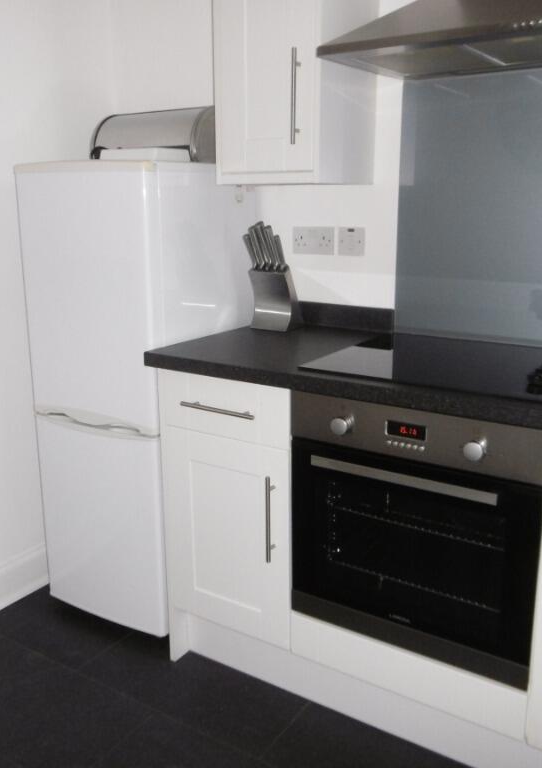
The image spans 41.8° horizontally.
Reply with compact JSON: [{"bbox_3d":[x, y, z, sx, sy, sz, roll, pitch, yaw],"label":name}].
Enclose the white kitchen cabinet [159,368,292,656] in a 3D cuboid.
[{"bbox_3d":[0.033,0.294,2.140,0.423,0.778,0.582,9,17,32],"label":"white kitchen cabinet"}]

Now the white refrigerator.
[{"bbox_3d":[-0.399,0.016,2.368,0.548,1.430,0.535,9,17,32],"label":"white refrigerator"}]

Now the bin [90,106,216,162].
[{"bbox_3d":[-0.352,-0.799,2.323,0.433,0.175,0.250,9,17,32],"label":"bin"}]

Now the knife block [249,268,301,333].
[{"bbox_3d":[0.017,-0.277,2.242,0.137,0.198,0.127,9,17,32],"label":"knife block"}]

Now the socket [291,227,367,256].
[{"bbox_3d":[0.178,-0.446,2.216,0.254,0.086,0.009,9,17,32],"label":"socket"}]

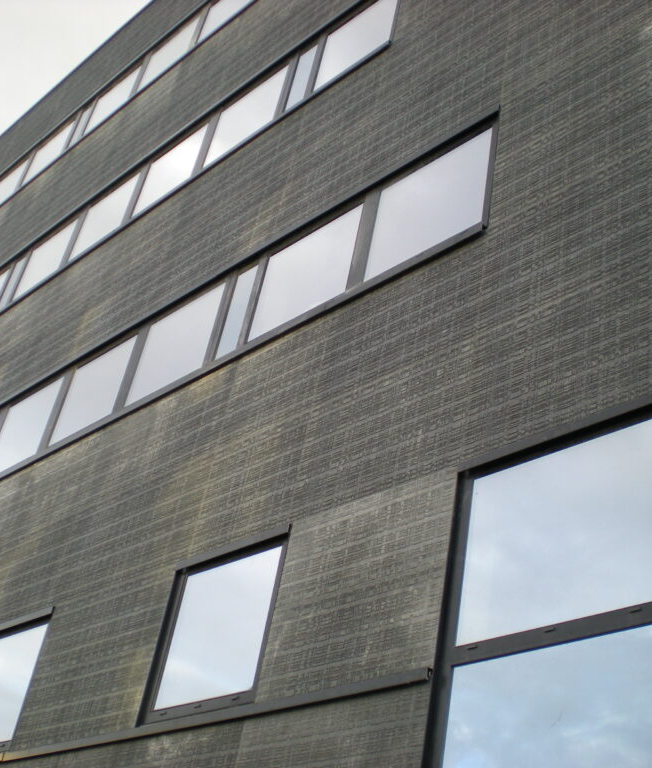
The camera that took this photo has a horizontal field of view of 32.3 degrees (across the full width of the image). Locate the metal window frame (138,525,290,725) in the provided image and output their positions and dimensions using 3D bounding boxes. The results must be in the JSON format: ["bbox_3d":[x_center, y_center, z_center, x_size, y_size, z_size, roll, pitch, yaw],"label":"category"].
[{"bbox_3d":[-0.836,1.807,8.392,0.150,1.339,1.332,36,-41,-31],"label":"metal window frame"}]

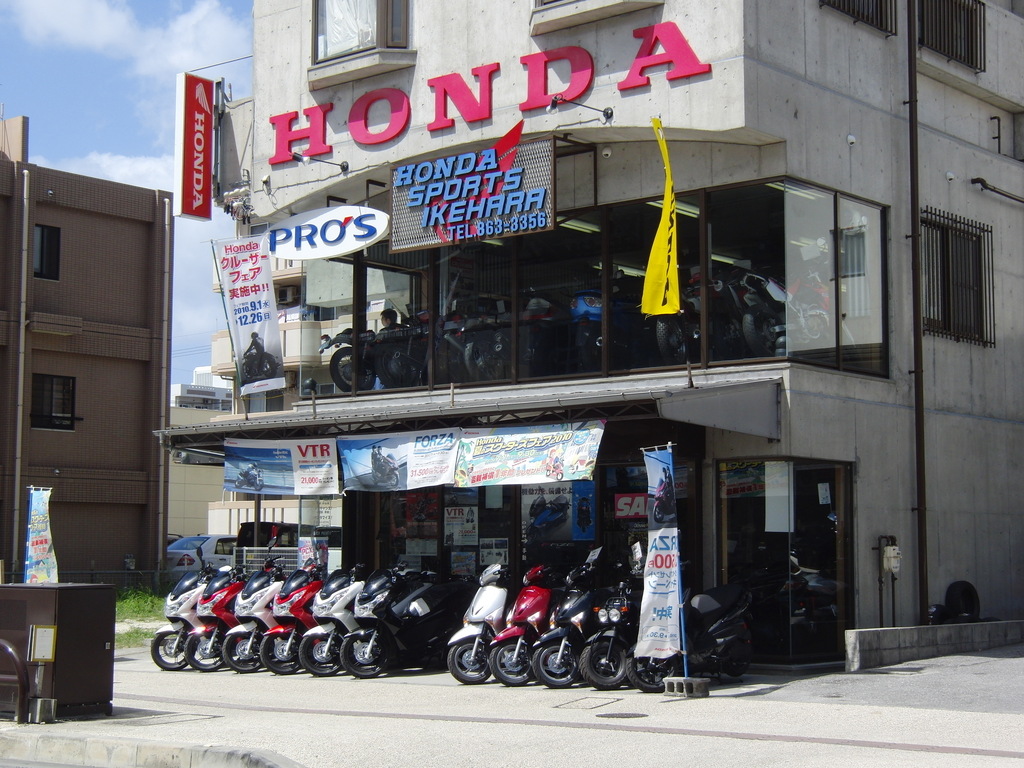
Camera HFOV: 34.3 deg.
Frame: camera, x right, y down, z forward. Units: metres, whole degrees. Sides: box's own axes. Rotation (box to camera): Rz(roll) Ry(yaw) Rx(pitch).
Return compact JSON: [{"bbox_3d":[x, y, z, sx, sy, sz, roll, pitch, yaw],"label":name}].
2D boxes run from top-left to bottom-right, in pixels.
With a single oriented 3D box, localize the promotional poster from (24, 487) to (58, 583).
[{"bbox_3d":[-6.394,2.321,22.511,0.130,1.800,0.570,-4,-7,35],"label":"promotional poster"}]

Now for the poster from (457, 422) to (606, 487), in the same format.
[{"bbox_3d":[0.170,0.740,17.276,2.020,0.630,0.080,-4,-7,41],"label":"poster"}]

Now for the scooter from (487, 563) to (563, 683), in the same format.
[{"bbox_3d":[0.433,2.344,16.174,0.680,1.120,1.820,-4,-7,41],"label":"scooter"}]

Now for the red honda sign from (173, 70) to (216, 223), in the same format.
[{"bbox_3d":[-4.117,-3.033,21.414,0.170,1.840,0.470,-5,-7,40],"label":"red honda sign"}]

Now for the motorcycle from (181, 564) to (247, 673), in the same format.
[{"bbox_3d":[-2.870,2.643,18.759,0.730,1.150,1.910,-5,-8,42],"label":"motorcycle"}]

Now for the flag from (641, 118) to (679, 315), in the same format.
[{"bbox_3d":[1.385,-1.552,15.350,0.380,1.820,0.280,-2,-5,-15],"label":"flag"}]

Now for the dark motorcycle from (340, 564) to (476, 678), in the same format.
[{"bbox_3d":[-1.020,2.421,17.048,0.740,1.120,1.910,-4,-7,41],"label":"dark motorcycle"}]

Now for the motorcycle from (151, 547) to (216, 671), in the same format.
[{"bbox_3d":[-3.160,2.420,17.963,0.760,1.280,1.910,-4,-7,41],"label":"motorcycle"}]

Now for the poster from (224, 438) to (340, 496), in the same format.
[{"bbox_3d":[-2.564,0.913,18.340,1.840,0.620,0.080,-5,-7,40],"label":"poster"}]

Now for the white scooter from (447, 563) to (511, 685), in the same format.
[{"bbox_3d":[0.022,2.361,16.375,0.680,1.120,1.820,-4,-7,41],"label":"white scooter"}]

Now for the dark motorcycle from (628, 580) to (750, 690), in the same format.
[{"bbox_3d":[1.602,2.298,15.650,0.700,1.120,1.850,-4,-6,35],"label":"dark motorcycle"}]

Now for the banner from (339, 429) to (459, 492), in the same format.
[{"bbox_3d":[-1.191,0.801,17.172,1.750,0.620,0.080,-5,-7,40],"label":"banner"}]

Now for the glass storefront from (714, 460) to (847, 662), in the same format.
[{"bbox_3d":[3.028,1.955,18.386,0.930,2.250,1.340,-4,-7,41],"label":"glass storefront"}]

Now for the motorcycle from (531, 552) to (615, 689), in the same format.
[{"bbox_3d":[0.897,2.277,15.795,0.680,1.160,1.830,-5,-8,42],"label":"motorcycle"}]

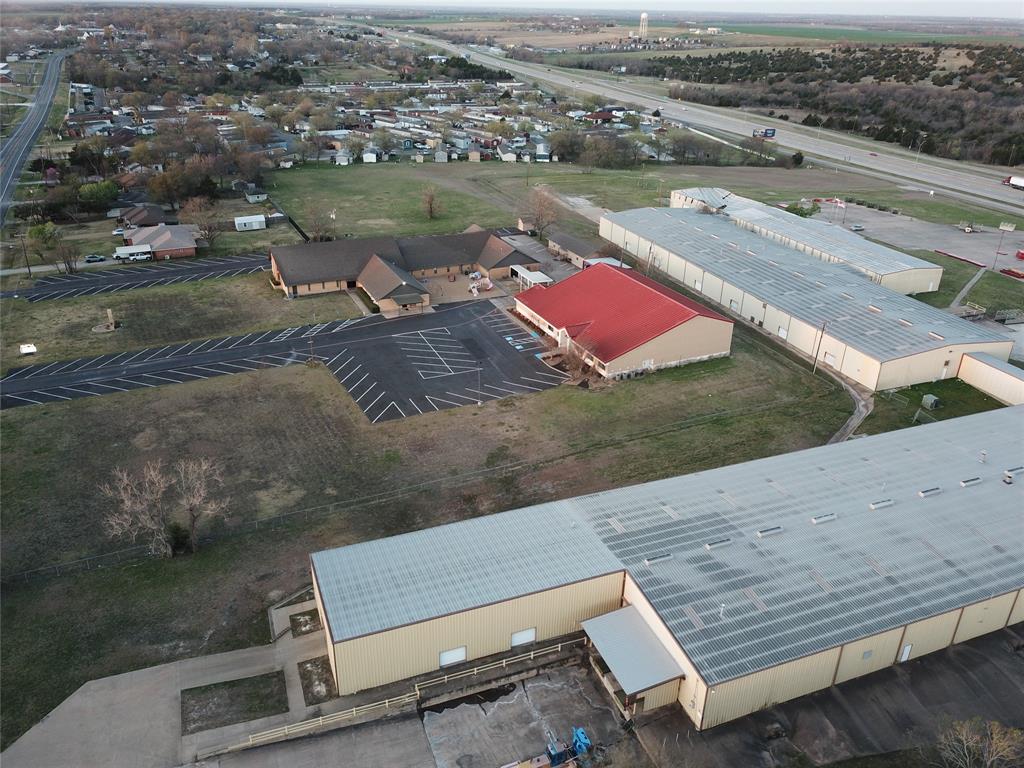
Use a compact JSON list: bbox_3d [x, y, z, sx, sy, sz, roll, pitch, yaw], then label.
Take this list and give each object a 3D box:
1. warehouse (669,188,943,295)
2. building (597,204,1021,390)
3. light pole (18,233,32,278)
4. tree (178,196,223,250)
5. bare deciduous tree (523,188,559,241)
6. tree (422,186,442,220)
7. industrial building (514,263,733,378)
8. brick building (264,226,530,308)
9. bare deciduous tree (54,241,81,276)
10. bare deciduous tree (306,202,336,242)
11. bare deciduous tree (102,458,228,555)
[{"bbox_3d":[77.285,-42.905,217.772,18.949,6.375,91.344,-8,28,-18],"label":"warehouse"},{"bbox_3d":[59.798,-26.449,183.427,32.441,6.500,106.064,-9,28,-19],"label":"building"},{"bbox_3d":[-112.698,-29.401,178.079,2.200,10.627,0.600,1,26,0],"label":"light pole"},{"bbox_3d":[-80.195,-42.377,202.585,11.063,13.437,10.510,-9,28,-20],"label":"tree"},{"bbox_3d":[8.334,-47.274,214.390,9.478,14.847,9.004,2,26,2],"label":"bare deciduous tree"},{"bbox_3d":[-24.707,-55.106,234.674,5.797,9.906,5.508,-2,26,-6],"label":"tree"},{"bbox_3d":[21.566,-14.789,155.476,27.982,8.892,36.656,-11,29,-23],"label":"industrial building"},{"bbox_3d":[-23.114,-28.273,181.891,61.500,8.300,40.000,-10,28,-21],"label":"brick building"},{"bbox_3d":[-105.660,-29.886,182.439,5.219,7.897,4.958,-14,30,-28],"label":"bare deciduous tree"},{"bbox_3d":[-53.247,-43.822,209.641,7.632,10.733,7.251,-5,27,-13],"label":"bare deciduous tree"},{"bbox_3d":[-39.288,14.713,88.920,13.200,12.500,9.500,1,26,0],"label":"bare deciduous tree"}]

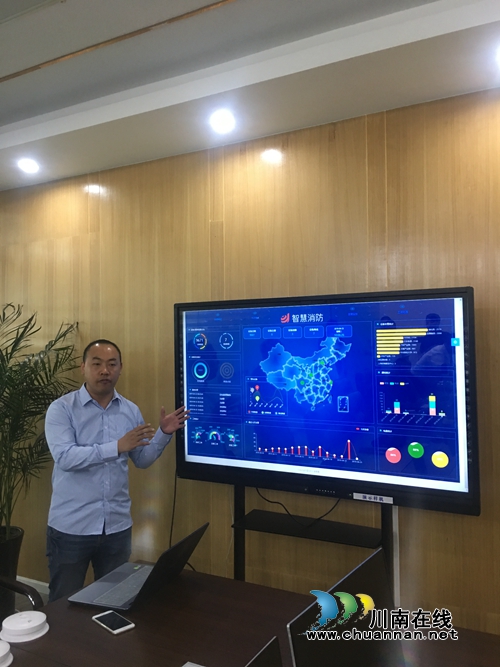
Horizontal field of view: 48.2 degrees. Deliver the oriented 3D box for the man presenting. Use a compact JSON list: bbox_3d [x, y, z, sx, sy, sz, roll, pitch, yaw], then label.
[{"bbox_3d":[-0.561,0.884,2.368,0.570,1.710,0.500,0,-1,-34],"label":"man presenting"}]

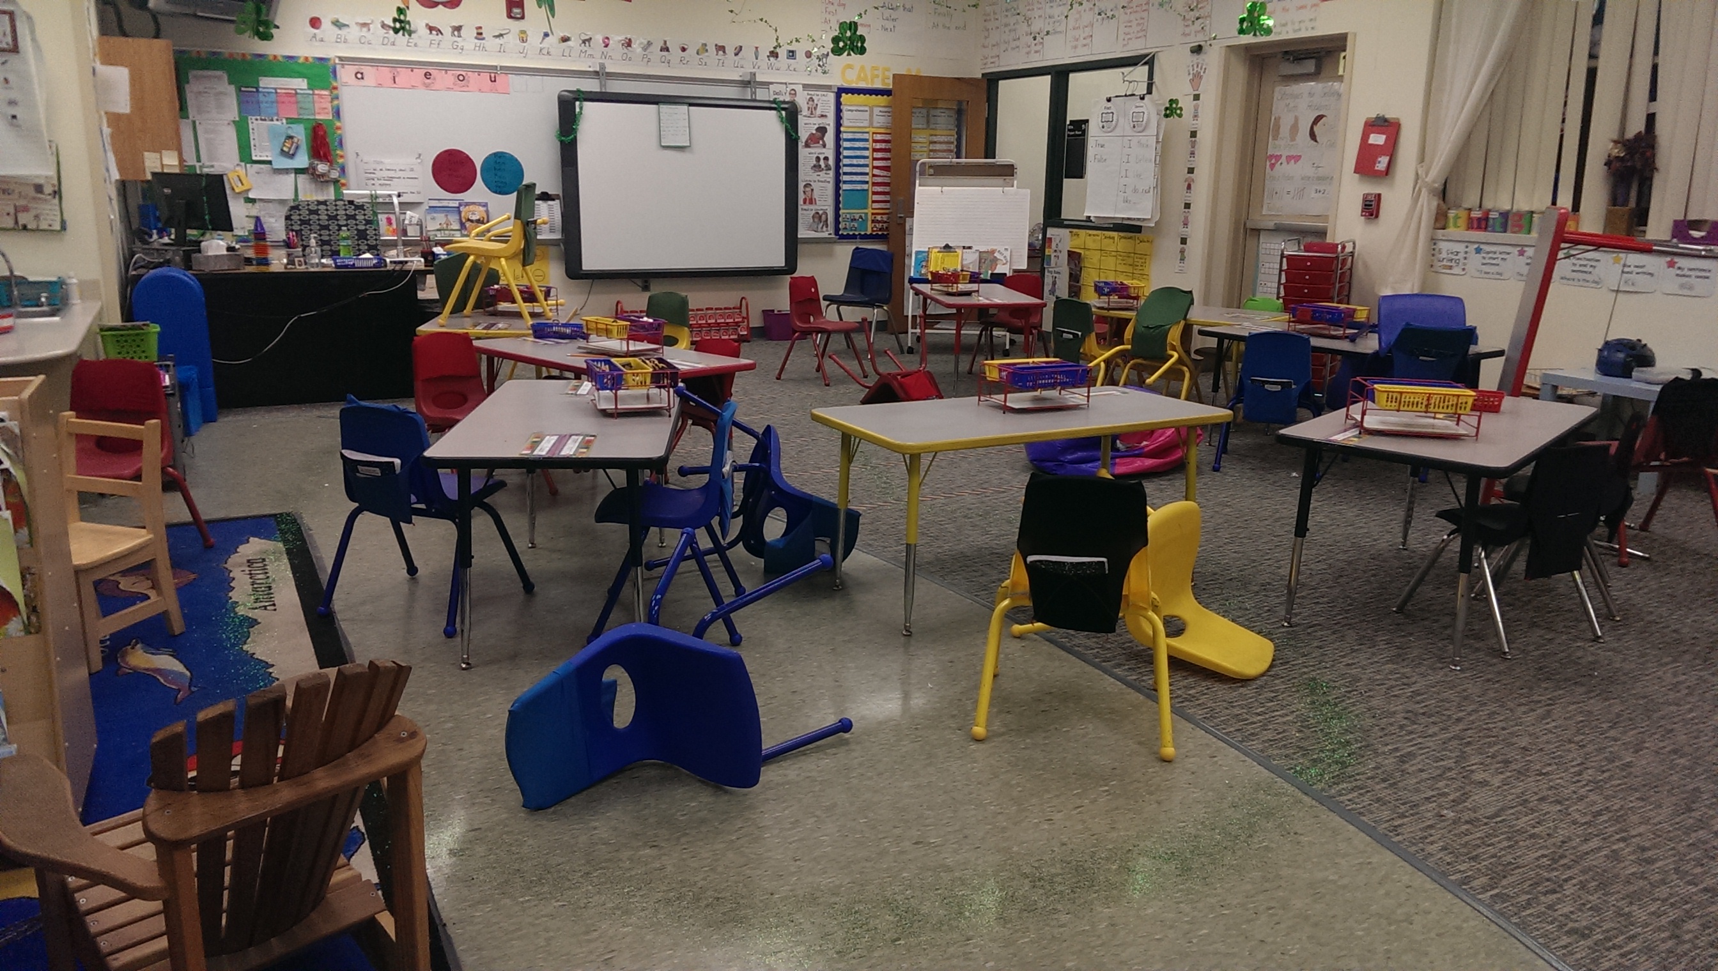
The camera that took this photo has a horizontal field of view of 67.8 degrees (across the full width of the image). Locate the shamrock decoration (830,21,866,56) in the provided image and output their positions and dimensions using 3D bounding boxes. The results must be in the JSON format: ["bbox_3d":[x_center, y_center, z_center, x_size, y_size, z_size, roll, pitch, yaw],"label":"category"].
[{"bbox_3d":[-0.074,-3.306,9.437,0.275,0.260,0.030,-3,15,-15],"label":"shamrock decoration"}]

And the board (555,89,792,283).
[{"bbox_3d":[-1.324,-2.234,9.611,1.810,1.290,0.090,-6,16,-27],"label":"board"}]

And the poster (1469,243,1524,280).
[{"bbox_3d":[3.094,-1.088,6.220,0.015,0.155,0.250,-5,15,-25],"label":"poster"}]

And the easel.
[{"bbox_3d":[0.847,-1.755,9.809,0.800,1.430,0.680,3,14,6],"label":"easel"}]

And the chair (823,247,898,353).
[{"bbox_3d":[0.012,-1.326,9.207,0.480,0.755,0.490,12,18,39],"label":"chair"}]

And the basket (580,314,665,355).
[{"bbox_3d":[-0.953,-0.616,5.168,0.250,0.145,0.320,-11,18,-41],"label":"basket"}]

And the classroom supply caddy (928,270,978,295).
[{"bbox_3d":[0.568,-1.228,7.627,0.200,0.140,0.295,-6,16,-26],"label":"classroom supply caddy"}]

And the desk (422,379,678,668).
[{"bbox_3d":[-0.870,0.067,3.940,0.615,0.588,1.225,0,14,-6],"label":"desk"}]

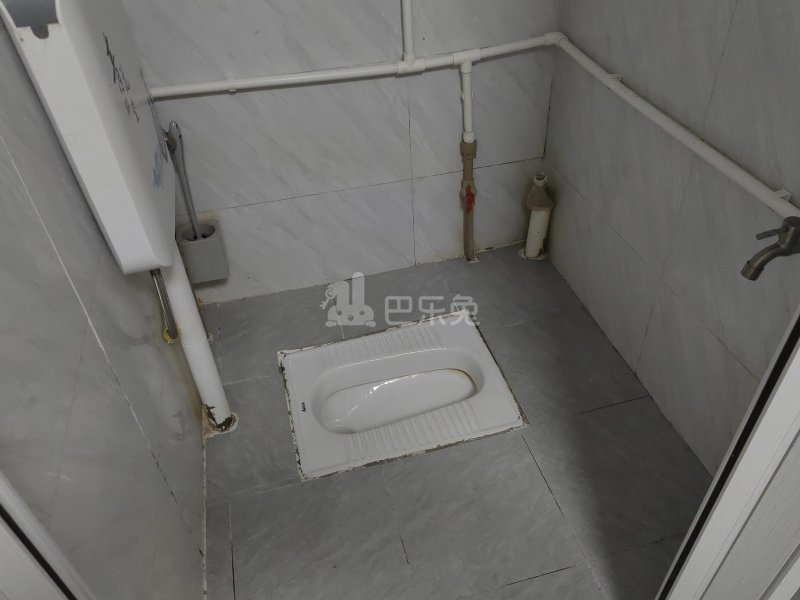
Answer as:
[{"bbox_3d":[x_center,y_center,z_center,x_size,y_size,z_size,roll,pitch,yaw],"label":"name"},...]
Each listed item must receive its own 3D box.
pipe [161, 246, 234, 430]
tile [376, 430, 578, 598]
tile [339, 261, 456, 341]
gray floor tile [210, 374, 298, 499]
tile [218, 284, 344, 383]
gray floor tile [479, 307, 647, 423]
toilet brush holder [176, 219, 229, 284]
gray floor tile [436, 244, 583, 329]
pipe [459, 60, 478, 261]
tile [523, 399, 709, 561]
[{"bbox_3d":[-0.398,0.074,1.209,0.048,0.472,0.048,-10,40,-10],"label":"pipe"},{"bbox_3d":[0.140,0.392,1.166,0.296,0.010,0.296,-11,41,-9],"label":"tile"},{"bbox_3d":[-0.010,0.015,1.628,0.300,0.010,0.285,-11,41,-10],"label":"tile"},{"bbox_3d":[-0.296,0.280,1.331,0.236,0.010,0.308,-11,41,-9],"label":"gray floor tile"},{"bbox_3d":[-0.298,0.077,1.571,0.300,0.010,0.303,-11,41,-10],"label":"tile"},{"bbox_3d":[0.360,0.149,1.440,0.306,0.010,0.302,-11,41,-9],"label":"gray floor tile"},{"bbox_3d":[-0.474,-0.115,1.514,0.102,0.108,0.087,-11,41,-9],"label":"toilet brush holder"},{"bbox_3d":[0.286,-0.037,1.673,0.309,0.010,0.303,-11,41,-10],"label":"gray floor tile"},{"bbox_3d":[0.175,-0.327,1.583,0.040,0.551,0.044,-3,40,3],"label":"pipe"},{"bbox_3d":[0.432,0.334,1.214,0.307,0.010,0.299,-11,41,-9],"label":"tile"}]

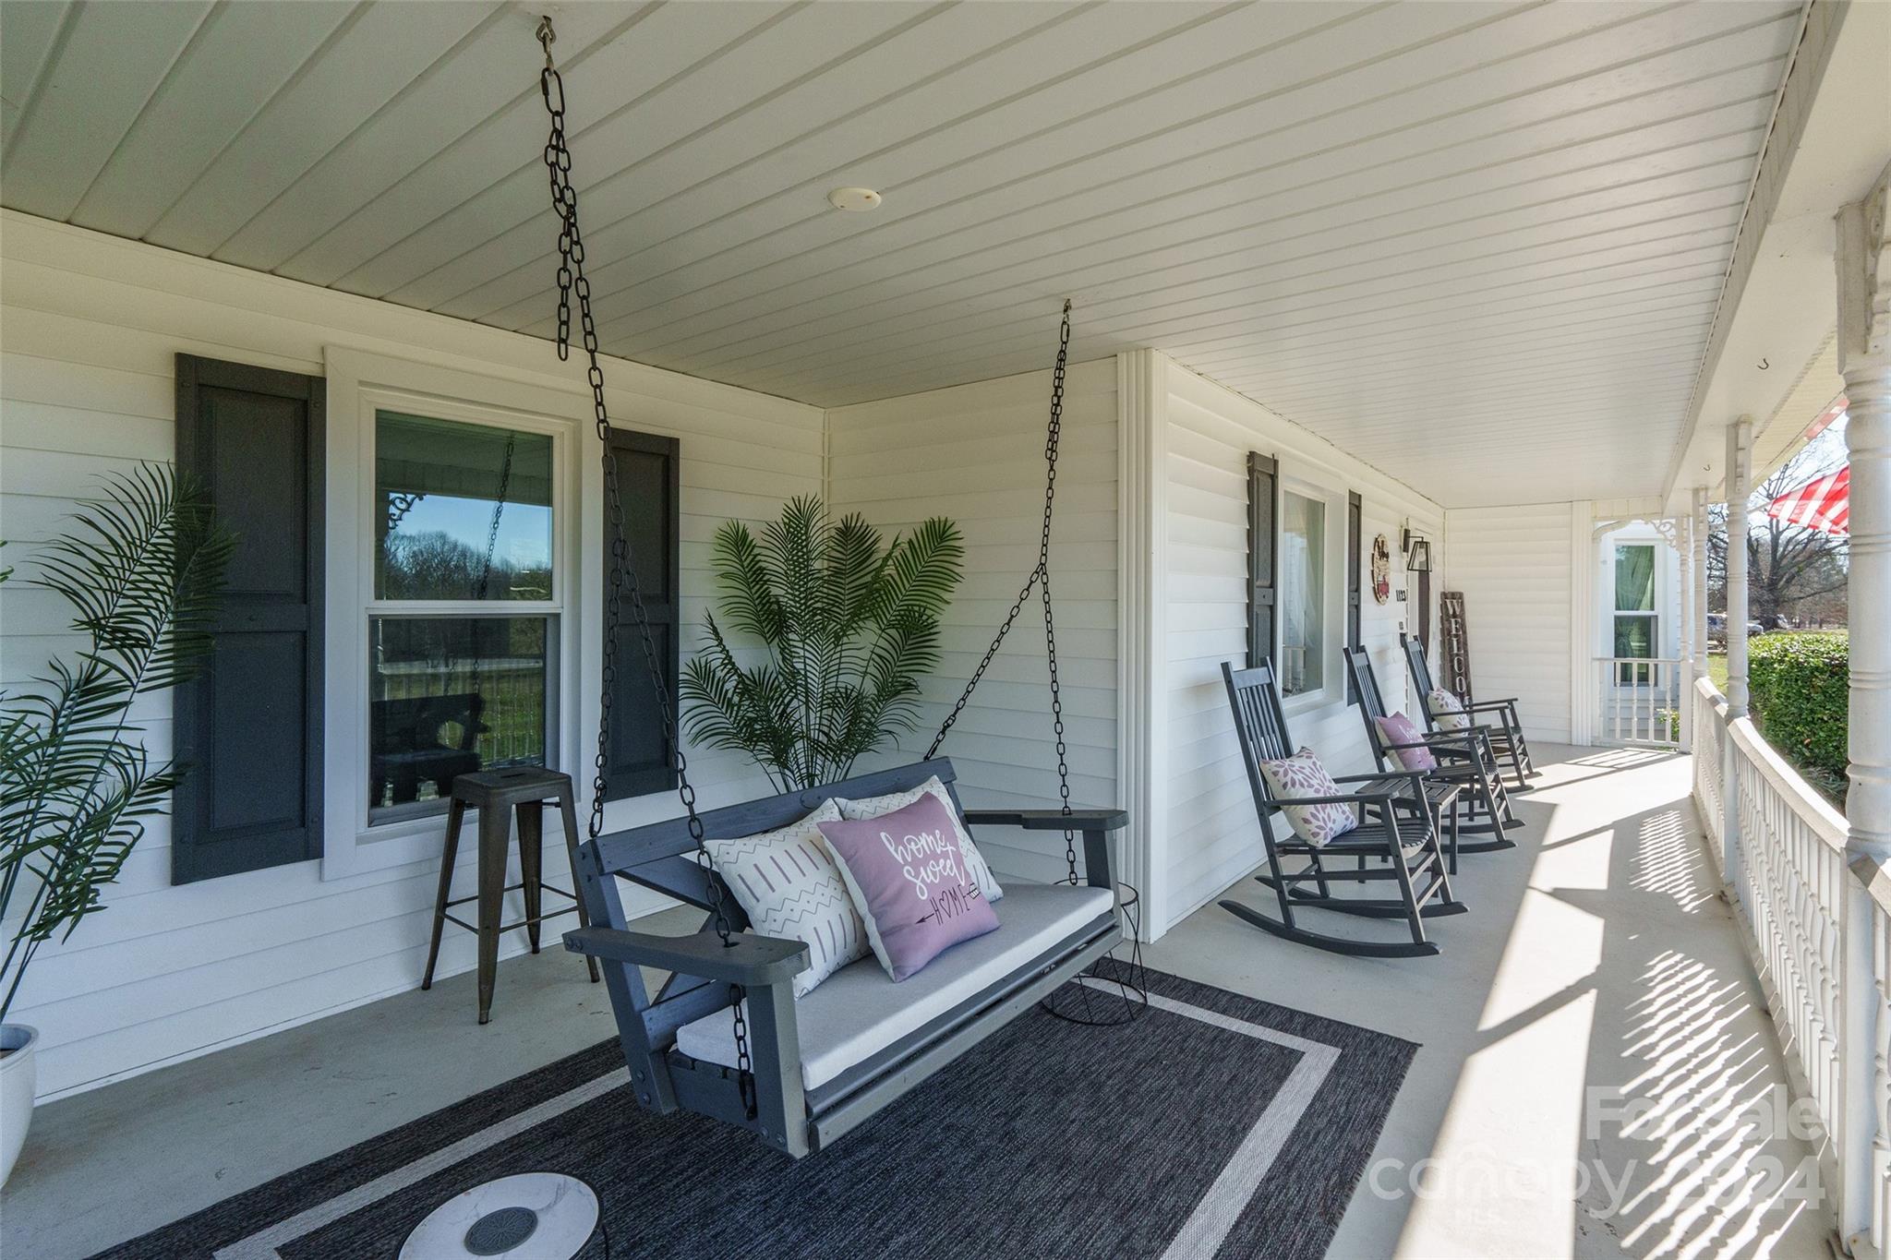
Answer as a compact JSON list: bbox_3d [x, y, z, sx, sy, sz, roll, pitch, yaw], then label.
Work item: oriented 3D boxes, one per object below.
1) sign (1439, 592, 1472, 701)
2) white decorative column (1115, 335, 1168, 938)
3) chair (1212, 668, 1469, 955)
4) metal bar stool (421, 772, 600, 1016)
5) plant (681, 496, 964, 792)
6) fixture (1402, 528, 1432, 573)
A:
[{"bbox_3d":[5.320,0.375,8.700,0.220,1.520,0.035,0,-6,12],"label":"sign"},{"bbox_3d":[0.837,0.058,3.570,0.160,2.460,0.160,1,1,39],"label":"white decorative column"},{"bbox_3d":[1.780,0.713,3.740,0.870,1.140,0.660,1,1,34],"label":"chair"},{"bbox_3d":[-1.589,0.925,3.080,0.430,0.765,0.420,1,1,39],"label":"metal bar stool"},{"bbox_3d":[-0.560,0.345,3.830,1.120,1.860,1.170,1,1,39],"label":"plant"},{"bbox_3d":[4.150,-0.700,7.380,0.220,0.390,0.180,1,1,39],"label":"fixture"}]

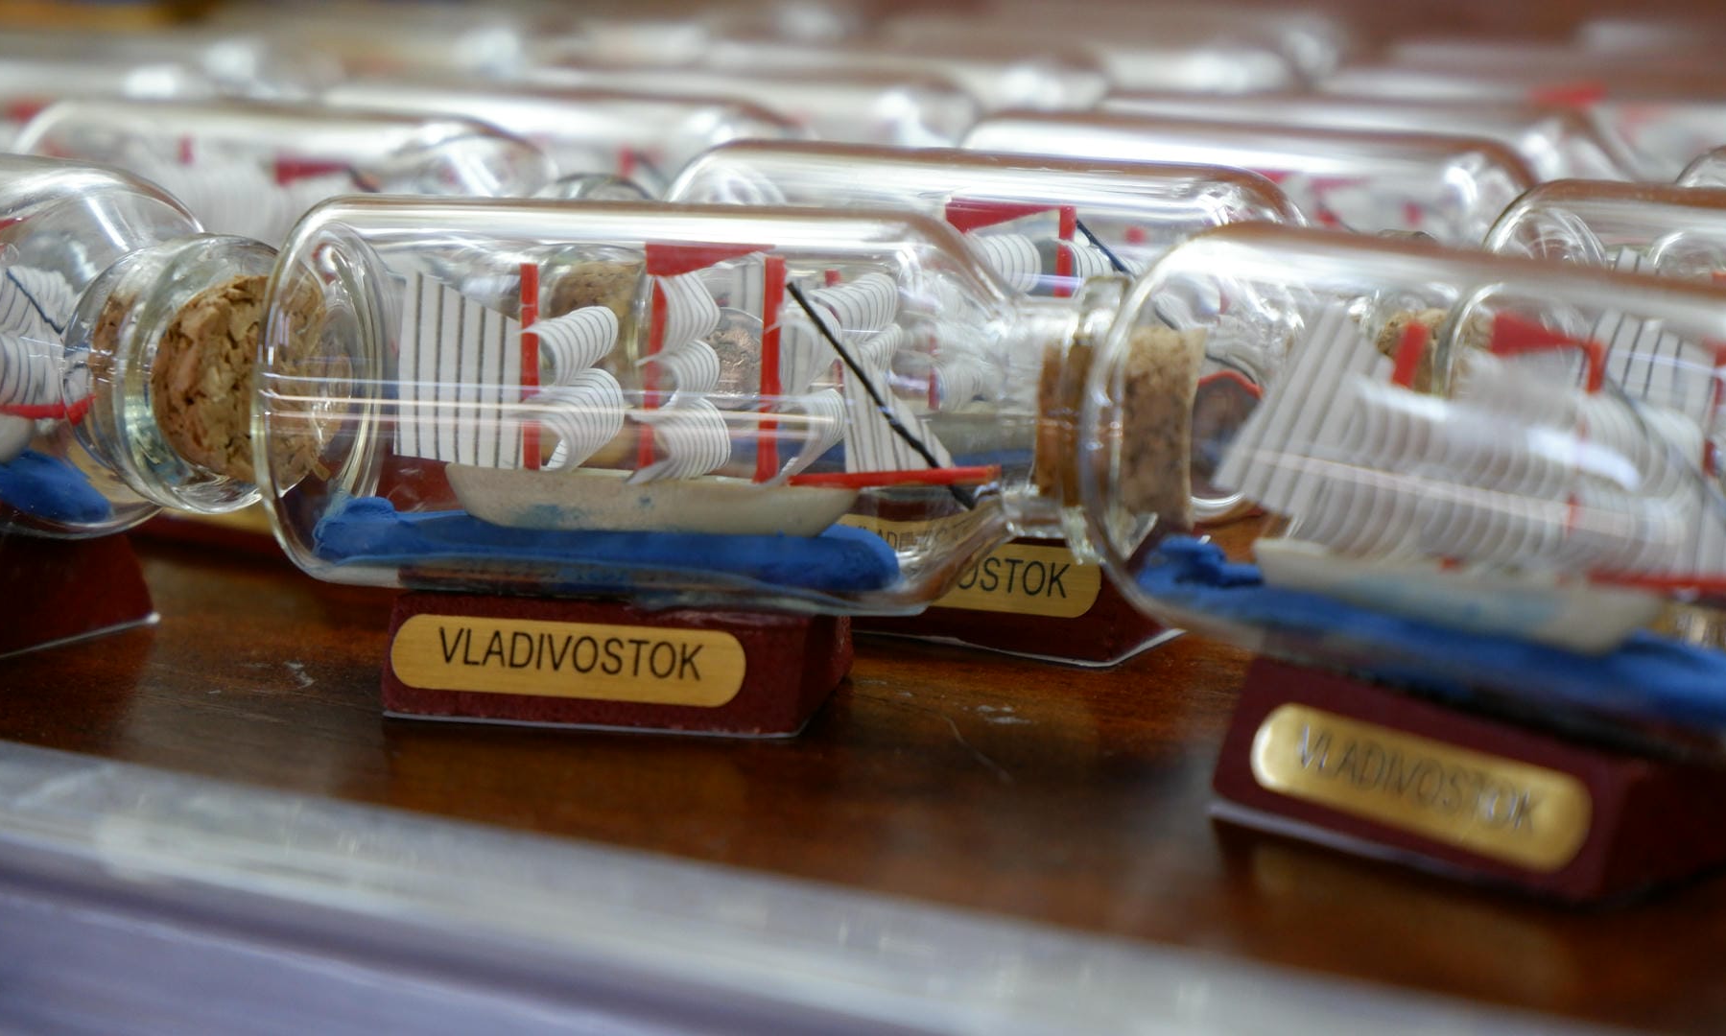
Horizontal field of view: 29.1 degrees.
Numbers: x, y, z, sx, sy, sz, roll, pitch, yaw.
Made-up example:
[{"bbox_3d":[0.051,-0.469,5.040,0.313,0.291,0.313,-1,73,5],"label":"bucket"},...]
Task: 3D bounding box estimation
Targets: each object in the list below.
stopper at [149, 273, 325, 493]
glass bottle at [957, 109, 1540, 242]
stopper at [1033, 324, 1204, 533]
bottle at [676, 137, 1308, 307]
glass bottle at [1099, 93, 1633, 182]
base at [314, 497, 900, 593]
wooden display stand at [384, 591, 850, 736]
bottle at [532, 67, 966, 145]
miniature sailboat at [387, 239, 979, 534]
[{"bbox_3d":[-0.078,-0.017,0.388,0.024,0.024,0.018,-12,17,-43],"label":"stopper"},{"bbox_3d":[0.062,-0.032,0.473,0.099,0.047,0.047,5,14,22],"label":"glass bottle"},{"bbox_3d":[0.030,-0.011,0.378,0.017,0.024,0.024,2,13,11],"label":"stopper"},{"bbox_3d":[0.025,-0.025,0.440,0.099,0.047,0.047,4,13,19],"label":"bottle"},{"bbox_3d":[0.080,-0.039,0.501,0.099,0.047,0.047,4,13,17],"label":"glass bottle"},{"bbox_3d":[-0.030,0.004,0.394,0.068,0.009,0.032,2,13,11],"label":"base"},{"bbox_3d":[-0.029,0.015,0.400,0.049,0.014,0.030,2,13,12],"label":"wooden display stand"},{"bbox_3d":[-0.013,-0.052,0.563,0.099,0.047,0.047,2,13,8],"label":"bottle"},{"bbox_3d":[-0.019,-0.015,0.387,0.068,0.034,0.018,2,13,11],"label":"miniature sailboat"}]

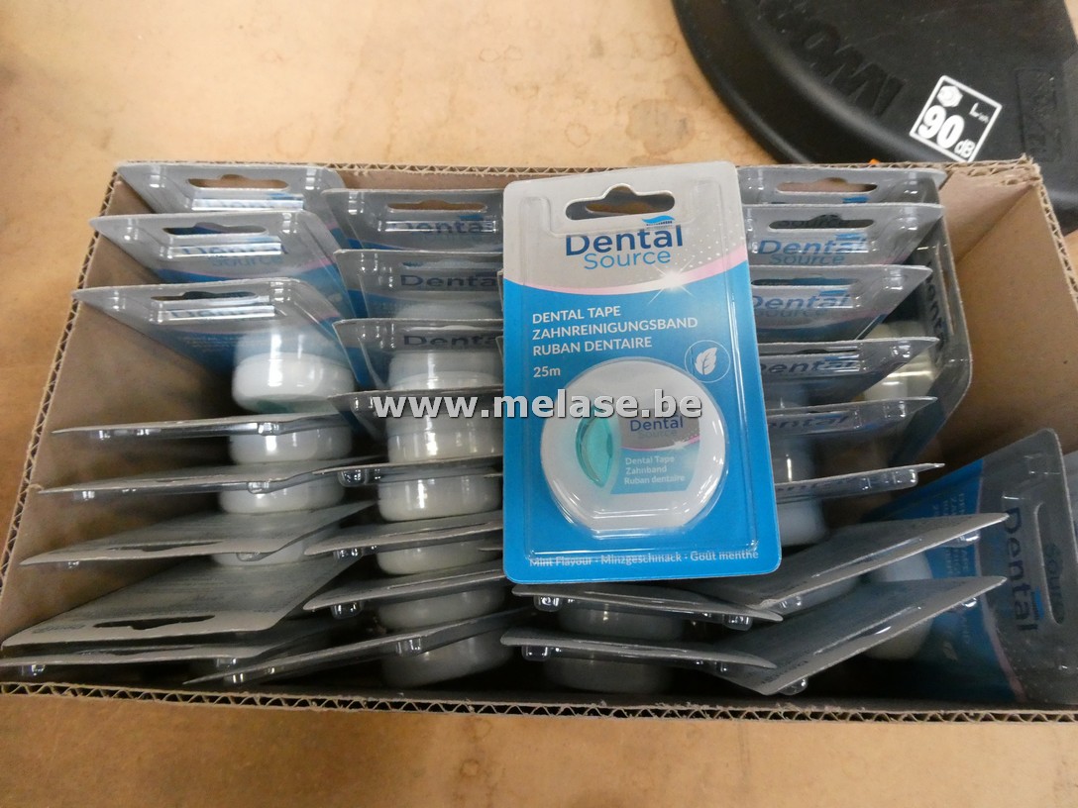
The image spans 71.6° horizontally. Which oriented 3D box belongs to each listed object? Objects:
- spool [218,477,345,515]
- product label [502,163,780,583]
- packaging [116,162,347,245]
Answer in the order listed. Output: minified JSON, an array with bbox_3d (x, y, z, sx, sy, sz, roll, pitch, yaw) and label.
[{"bbox_3d":[-0.097,0.031,0.284,0.046,0.045,0.016,-3,89,0],"label":"spool"},{"bbox_3d":[0.023,-0.015,0.198,0.070,0.018,0.119,-3,73,8],"label":"product label"},{"bbox_3d":[-0.097,-0.048,0.283,0.070,0.119,0.018,2,74,0],"label":"packaging"}]

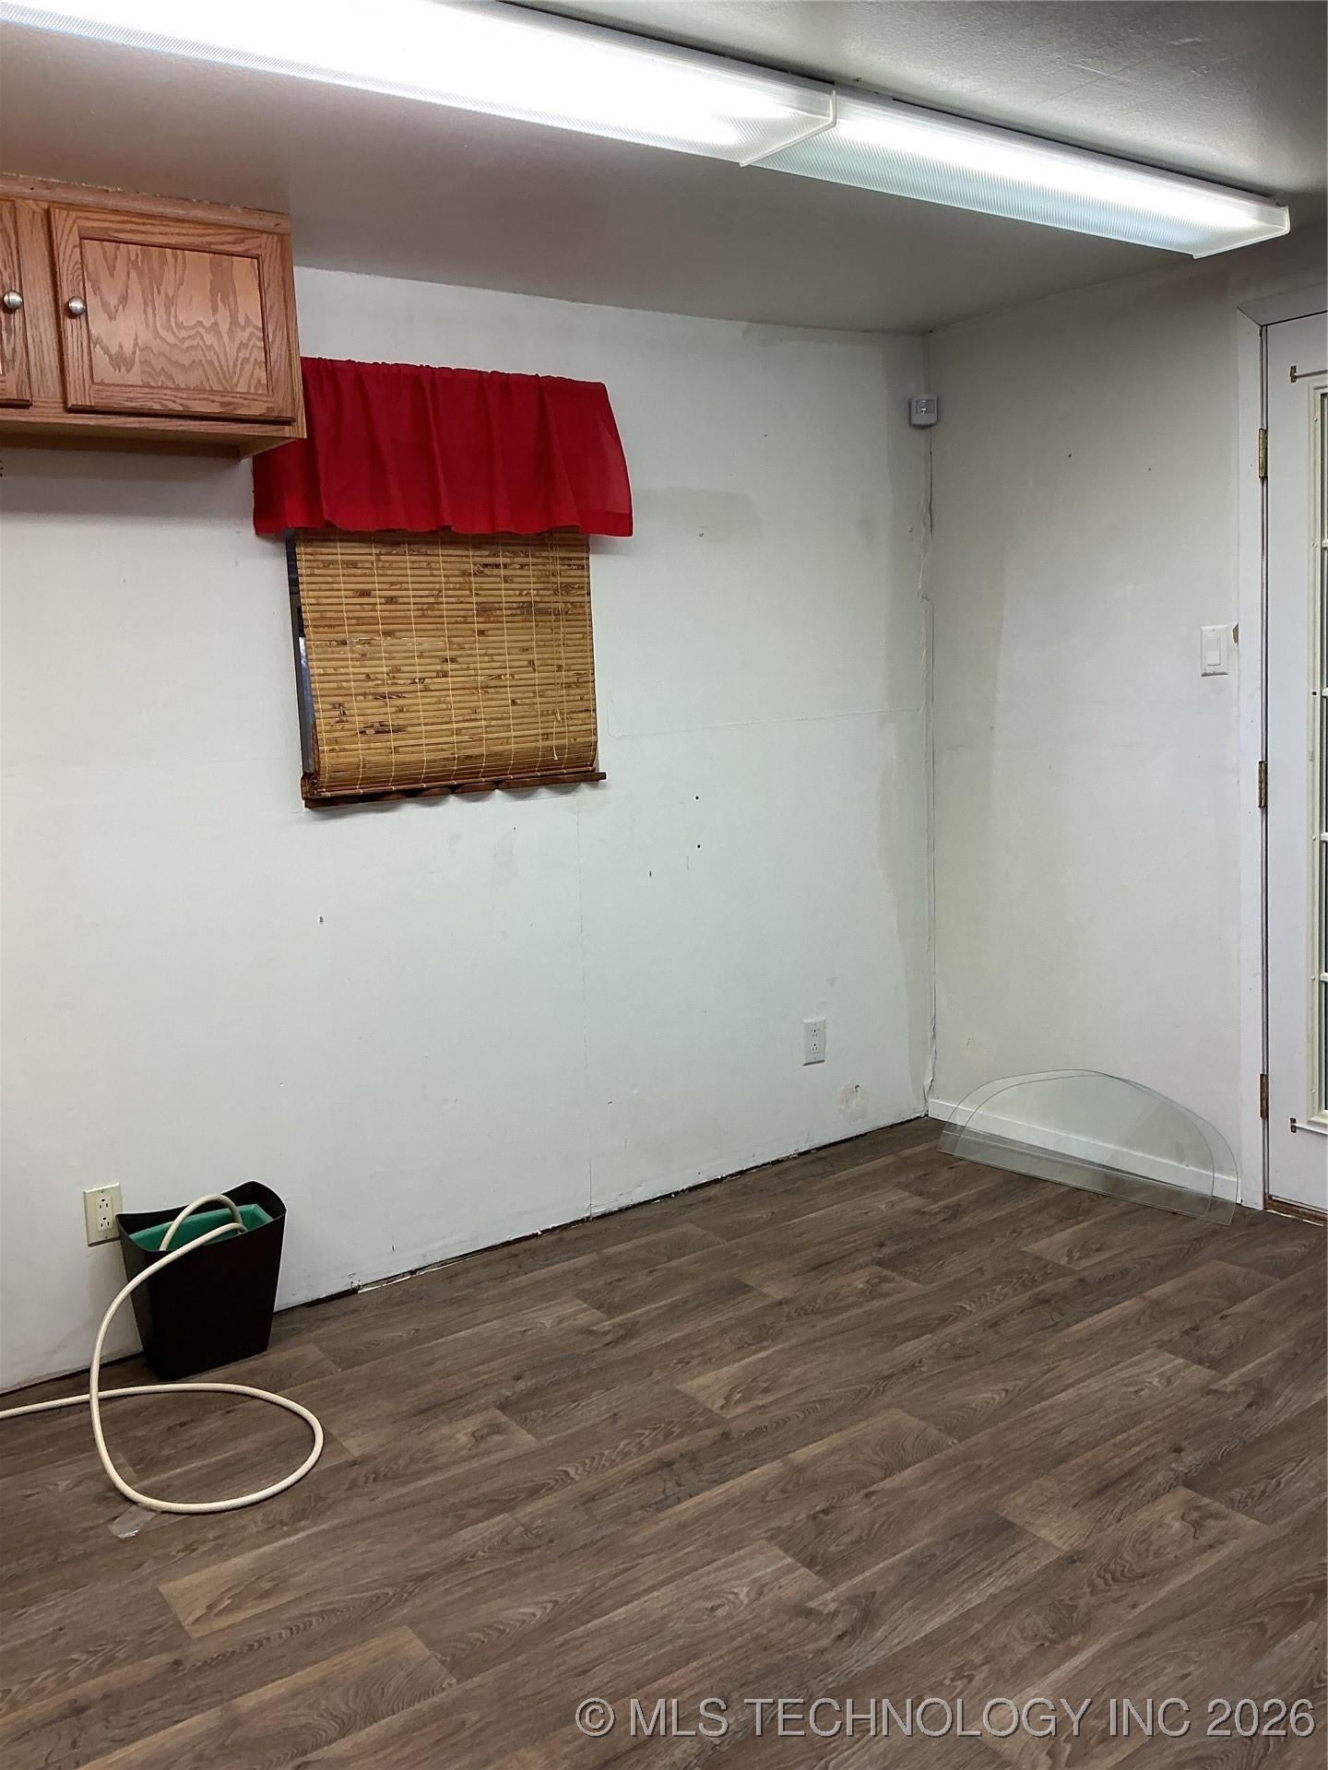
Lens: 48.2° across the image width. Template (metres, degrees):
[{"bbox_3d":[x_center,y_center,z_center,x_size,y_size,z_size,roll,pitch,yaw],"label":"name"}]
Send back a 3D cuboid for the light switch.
[{"bbox_3d":[1.268,-0.539,3.421,0.010,0.115,0.070,-9,11,-36],"label":"light switch"}]

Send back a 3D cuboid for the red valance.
[{"bbox_3d":[-0.449,-0.933,3.220,0.890,0.350,0.085,-9,11,-34],"label":"red valance"}]

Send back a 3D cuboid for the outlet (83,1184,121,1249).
[{"bbox_3d":[-1.123,0.665,2.978,0.070,0.115,0.009,-9,11,-34],"label":"outlet"}]

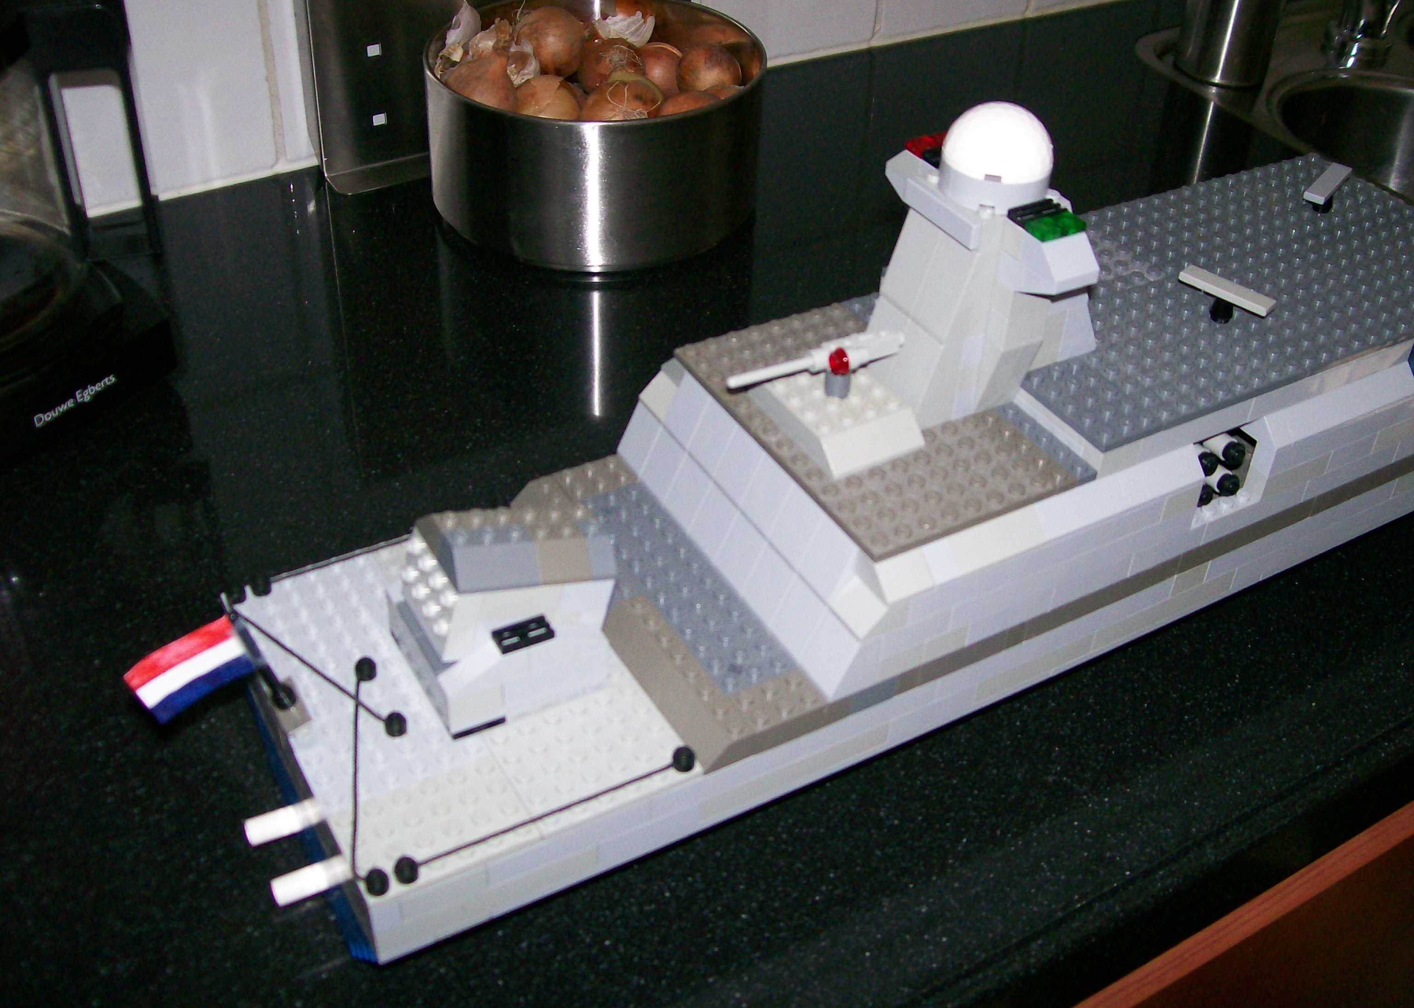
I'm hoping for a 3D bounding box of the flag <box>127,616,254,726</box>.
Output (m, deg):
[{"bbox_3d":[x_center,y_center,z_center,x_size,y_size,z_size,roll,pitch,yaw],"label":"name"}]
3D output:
[{"bbox_3d":[-0.134,0.043,0.382,0.031,0.024,0.005,-28,47,-14],"label":"flag"}]

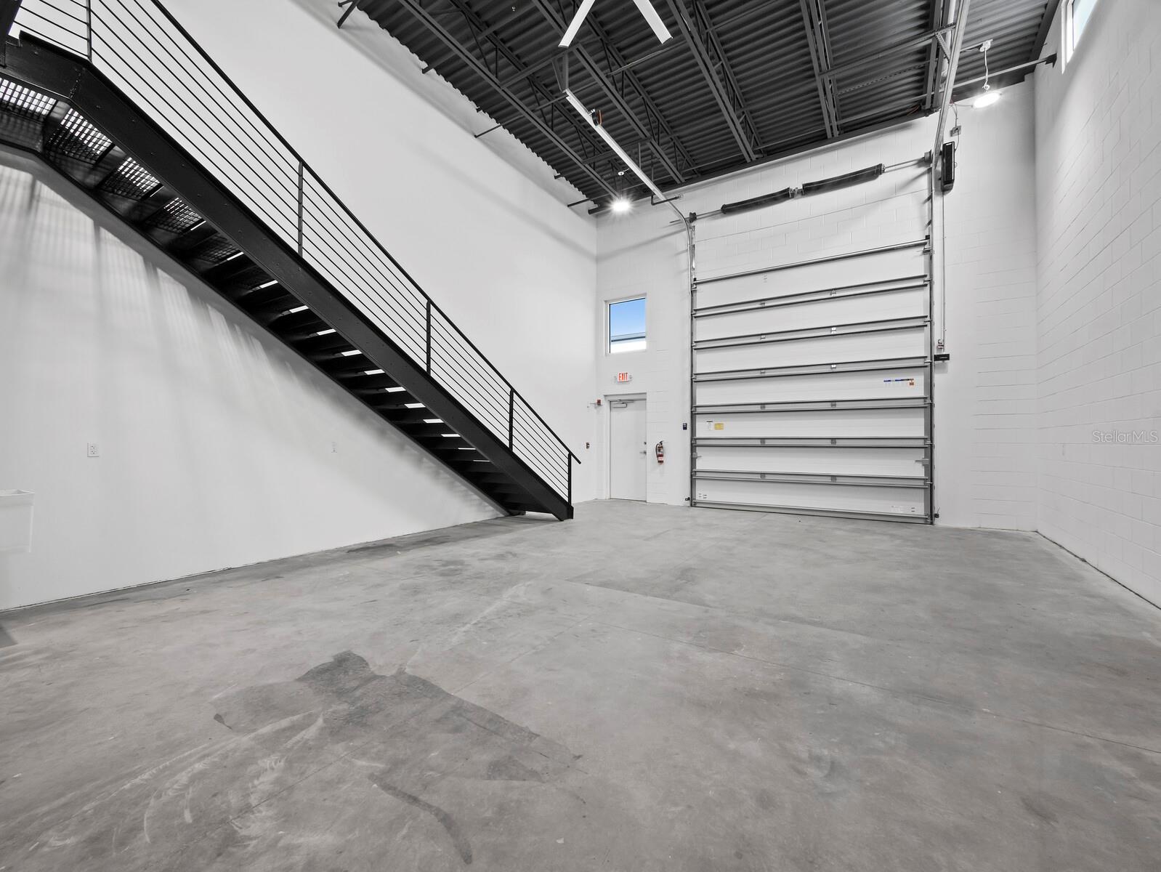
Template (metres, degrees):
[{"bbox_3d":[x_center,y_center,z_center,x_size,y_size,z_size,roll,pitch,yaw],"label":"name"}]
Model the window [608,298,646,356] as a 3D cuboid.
[{"bbox_3d":[0.992,-2.293,9.831,0.940,1.120,0.120,0,0,31],"label":"window"}]

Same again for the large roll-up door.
[{"bbox_3d":[3.700,-0.992,7.999,3.740,4.660,0.160,0,0,31],"label":"large roll-up door"}]

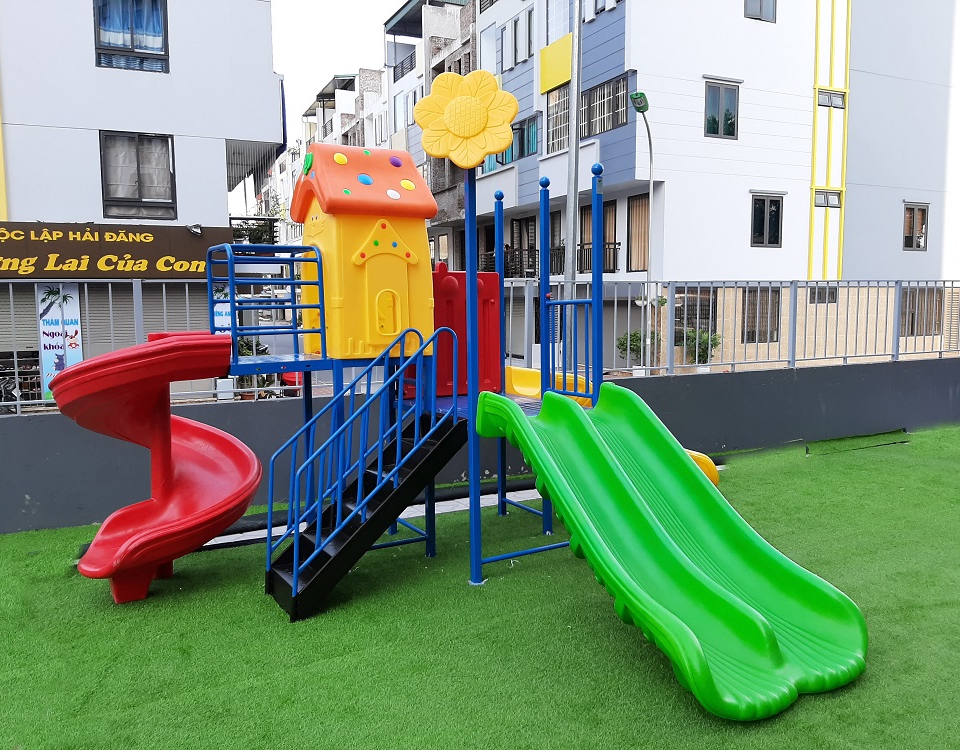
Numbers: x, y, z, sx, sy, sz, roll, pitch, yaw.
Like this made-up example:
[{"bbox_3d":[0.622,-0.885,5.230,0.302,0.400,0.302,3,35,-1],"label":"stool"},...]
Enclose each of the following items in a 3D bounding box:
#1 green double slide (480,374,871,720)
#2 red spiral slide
[{"bbox_3d":[0.869,0.702,3.819,0.970,1.140,1.880,-4,7,-31],"label":"green double slide"},{"bbox_3d":[-1.925,0.485,4.511,1.160,1.490,1.160,-4,7,-31],"label":"red spiral slide"}]

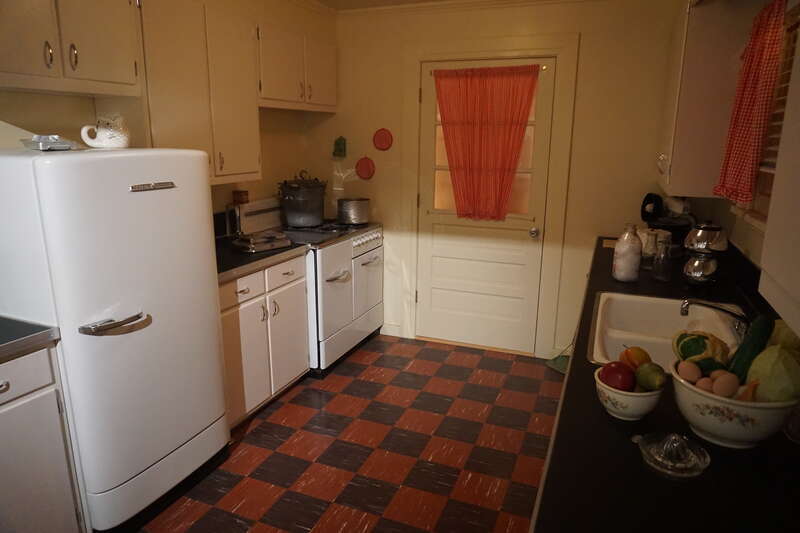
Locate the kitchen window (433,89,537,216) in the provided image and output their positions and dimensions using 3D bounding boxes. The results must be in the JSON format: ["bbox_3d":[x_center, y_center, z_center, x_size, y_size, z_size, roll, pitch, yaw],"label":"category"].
[{"bbox_3d":[0.567,-0.797,3.675,0.690,0.860,0.050,6,15,21],"label":"kitchen window"}]

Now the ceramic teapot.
[{"bbox_3d":[-1.188,-0.545,2.151,0.175,0.135,0.120,-9,17,-33],"label":"ceramic teapot"}]

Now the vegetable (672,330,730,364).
[{"bbox_3d":[0.697,0.191,1.230,0.118,0.085,0.105,9,15,30],"label":"vegetable"}]

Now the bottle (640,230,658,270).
[{"bbox_3d":[1.262,-0.079,2.689,0.072,0.188,0.072,6,14,21],"label":"bottle"}]

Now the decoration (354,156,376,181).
[{"bbox_3d":[-0.269,-0.758,4.131,0.167,0.172,0.017,6,14,21],"label":"decoration"}]

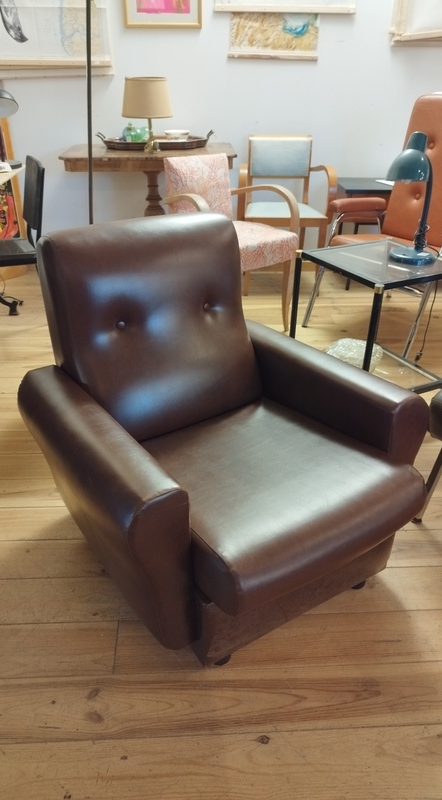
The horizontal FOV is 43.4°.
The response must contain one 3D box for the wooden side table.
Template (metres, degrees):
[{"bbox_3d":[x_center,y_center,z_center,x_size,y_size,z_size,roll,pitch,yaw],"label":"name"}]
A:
[{"bbox_3d":[-0.370,-0.991,3.121,0.910,0.760,0.560,-3,31,-7],"label":"wooden side table"}]

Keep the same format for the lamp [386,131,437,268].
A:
[{"bbox_3d":[0.723,-0.742,2.051,0.250,0.446,0.180,-13,34,-22],"label":"lamp"}]

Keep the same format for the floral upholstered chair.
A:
[{"bbox_3d":[0.039,-0.735,2.685,0.520,0.780,0.560,-24,39,-36],"label":"floral upholstered chair"}]

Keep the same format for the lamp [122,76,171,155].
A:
[{"bbox_3d":[-0.366,-1.442,2.818,0.252,0.326,0.252,-1,31,-3],"label":"lamp"}]

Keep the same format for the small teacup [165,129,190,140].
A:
[{"bbox_3d":[-0.251,-1.493,3.123,0.140,0.055,0.140,-1,31,-3],"label":"small teacup"}]

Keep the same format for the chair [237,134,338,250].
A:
[{"bbox_3d":[0.351,-1.051,3.198,0.540,0.810,0.520,0,31,-2],"label":"chair"}]

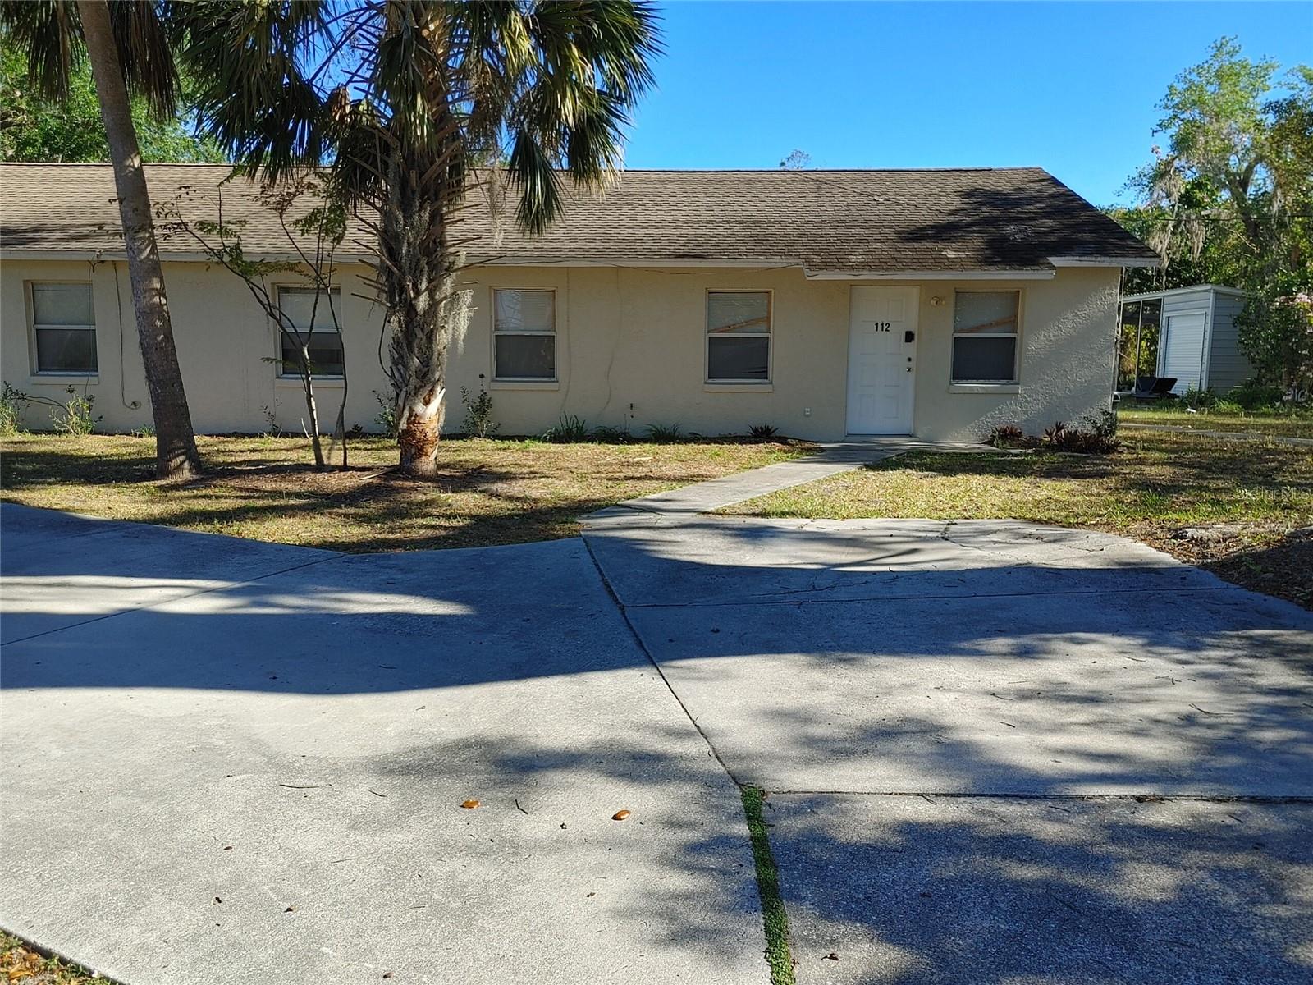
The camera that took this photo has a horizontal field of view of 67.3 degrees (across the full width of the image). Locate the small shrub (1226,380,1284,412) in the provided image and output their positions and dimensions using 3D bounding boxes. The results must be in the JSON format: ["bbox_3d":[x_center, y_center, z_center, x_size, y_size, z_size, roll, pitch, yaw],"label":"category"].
[{"bbox_3d":[12.878,-2.083,21.200,1.257,0.660,1.068,0,8,0],"label":"small shrub"}]

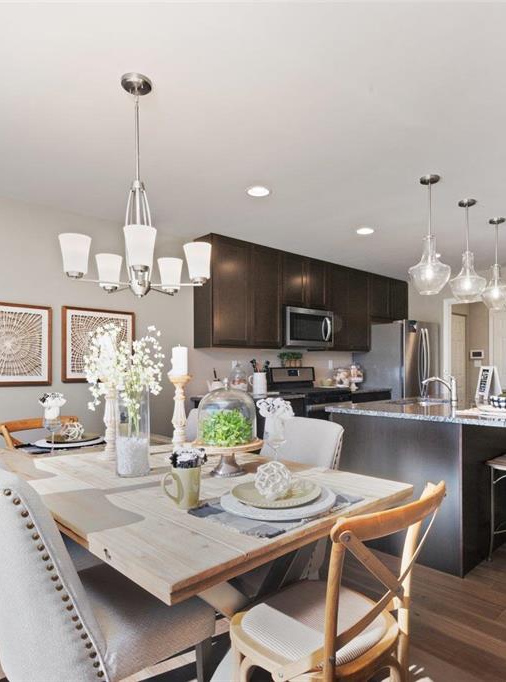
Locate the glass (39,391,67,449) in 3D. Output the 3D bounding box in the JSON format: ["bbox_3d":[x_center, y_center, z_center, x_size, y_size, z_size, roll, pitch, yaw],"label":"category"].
[{"bbox_3d":[-1.061,0.428,2.253,0.120,0.311,0.120,2,-2,-43],"label":"glass"}]

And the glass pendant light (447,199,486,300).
[{"bbox_3d":[1.625,-0.676,3.225,0.250,0.745,0.250,2,-2,-43],"label":"glass pendant light"}]

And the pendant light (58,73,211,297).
[{"bbox_3d":[-0.485,-0.652,1.814,0.600,0.920,0.600,1,-2,0],"label":"pendant light"}]

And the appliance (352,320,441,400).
[{"bbox_3d":[2.020,0.637,6.099,0.910,1.770,0.810,2,-4,-43],"label":"appliance"}]

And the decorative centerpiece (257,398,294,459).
[{"bbox_3d":[0.103,0.416,1.920,0.155,0.320,0.155,2,-4,-43],"label":"decorative centerpiece"}]

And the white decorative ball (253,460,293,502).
[{"bbox_3d":[0.060,0.435,1.324,0.118,0.118,0.118,1,-2,0],"label":"white decorative ball"}]

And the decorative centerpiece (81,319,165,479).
[{"bbox_3d":[-0.542,0.250,1.872,0.340,0.650,0.320,2,-4,-43],"label":"decorative centerpiece"}]

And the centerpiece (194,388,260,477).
[{"bbox_3d":[-0.106,0.389,1.847,0.298,0.370,0.298,0,-3,0],"label":"centerpiece"}]

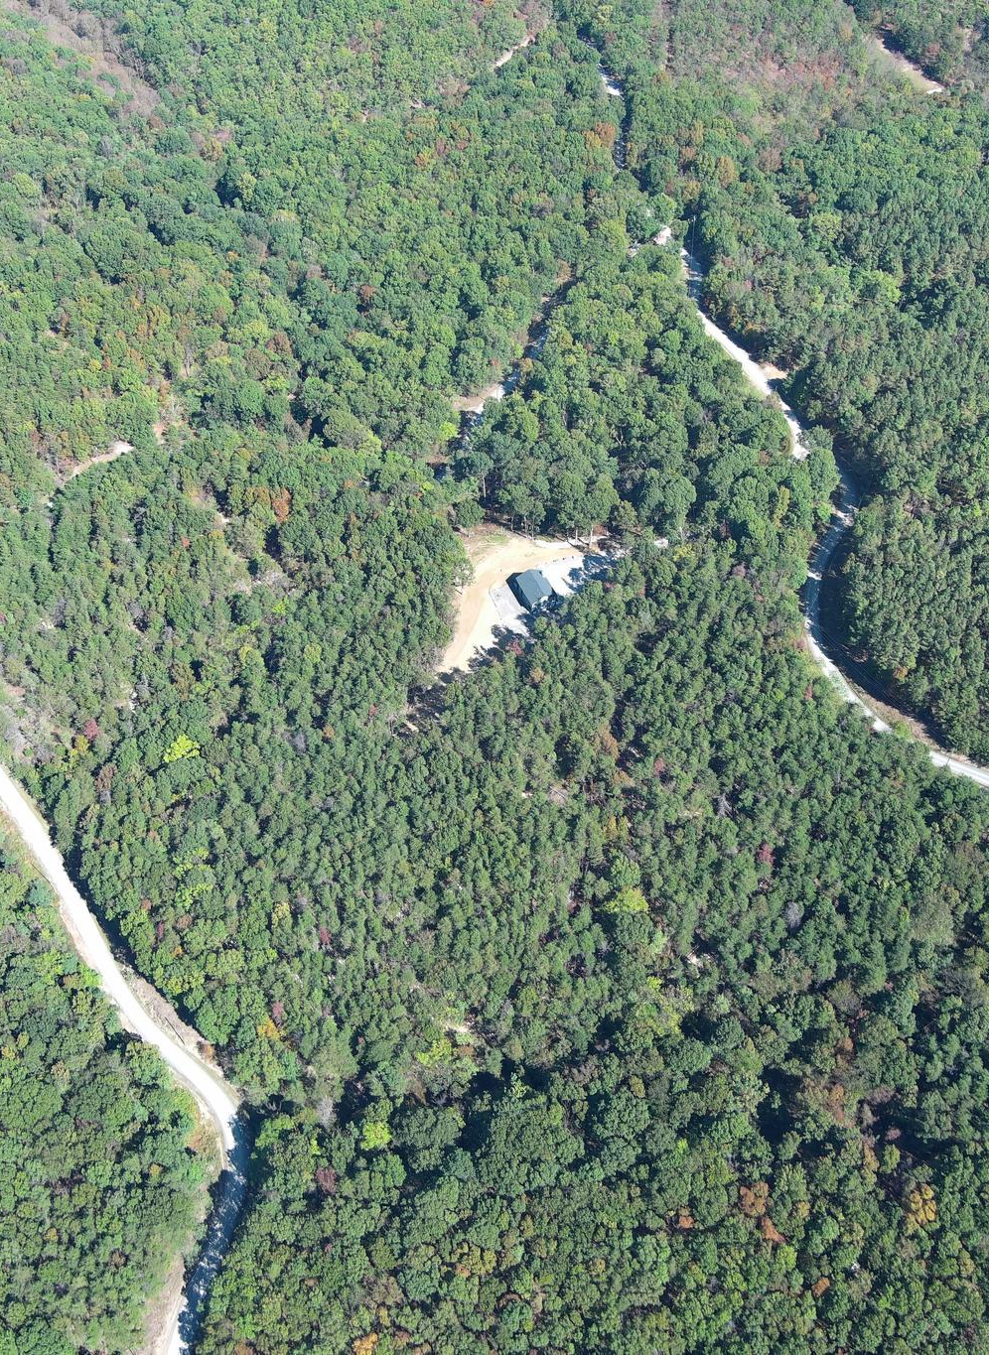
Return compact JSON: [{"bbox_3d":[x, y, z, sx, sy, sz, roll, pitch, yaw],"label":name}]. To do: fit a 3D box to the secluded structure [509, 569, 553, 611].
[{"bbox_3d":[10.430,-22.032,412.868,6.800,5.000,9.300,-17,51,-15],"label":"secluded structure"}]

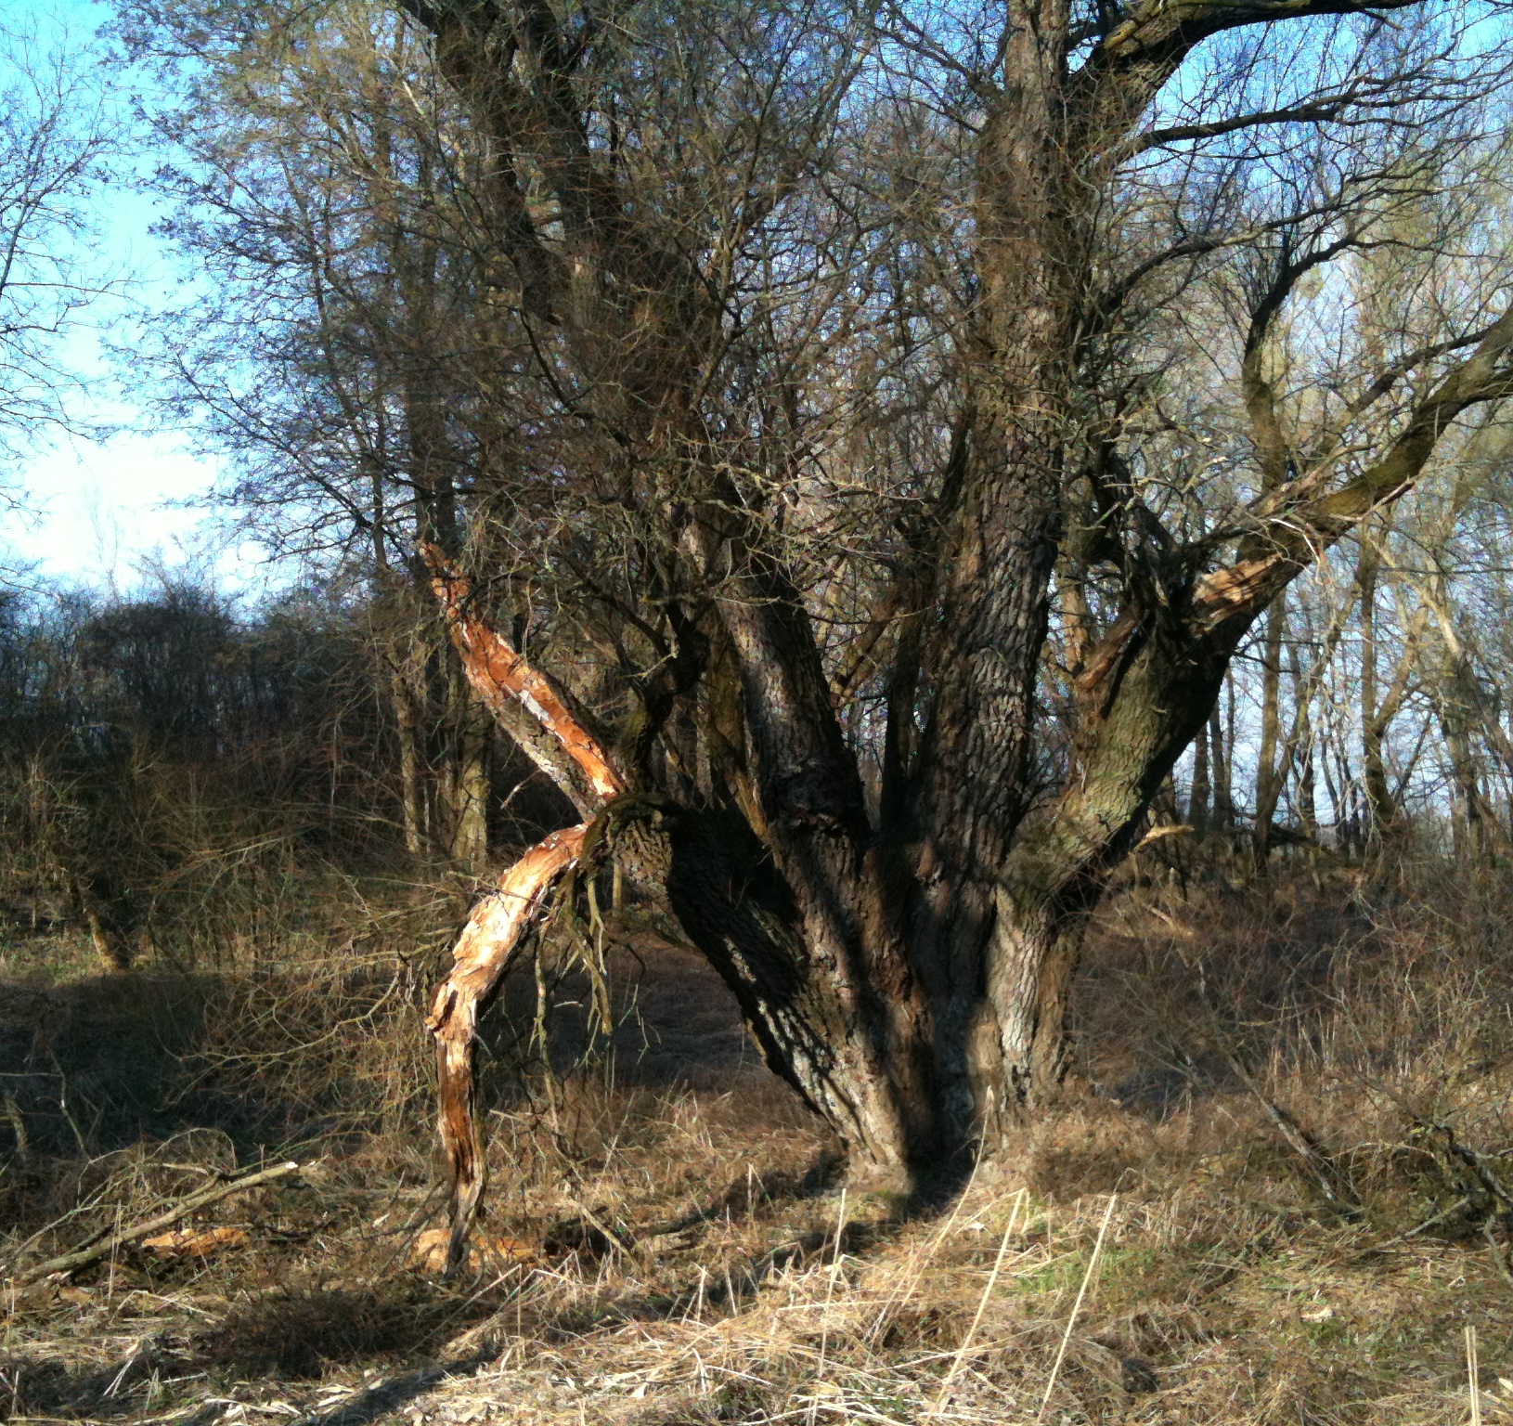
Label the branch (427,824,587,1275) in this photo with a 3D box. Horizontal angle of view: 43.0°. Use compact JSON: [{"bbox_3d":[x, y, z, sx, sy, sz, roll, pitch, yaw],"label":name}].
[{"bbox_3d":[-0.885,1.180,6.750,0.520,1.520,0.330,1,-3,-17],"label":"branch"}]

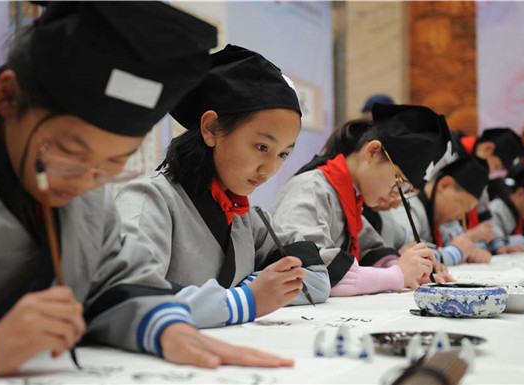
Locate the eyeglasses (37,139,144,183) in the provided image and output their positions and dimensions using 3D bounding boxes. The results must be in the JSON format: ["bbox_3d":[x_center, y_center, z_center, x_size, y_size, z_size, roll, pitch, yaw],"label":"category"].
[{"bbox_3d":[-0.202,-0.069,0.812,0.134,0.131,0.042,13,-49,-41],"label":"eyeglasses"}]

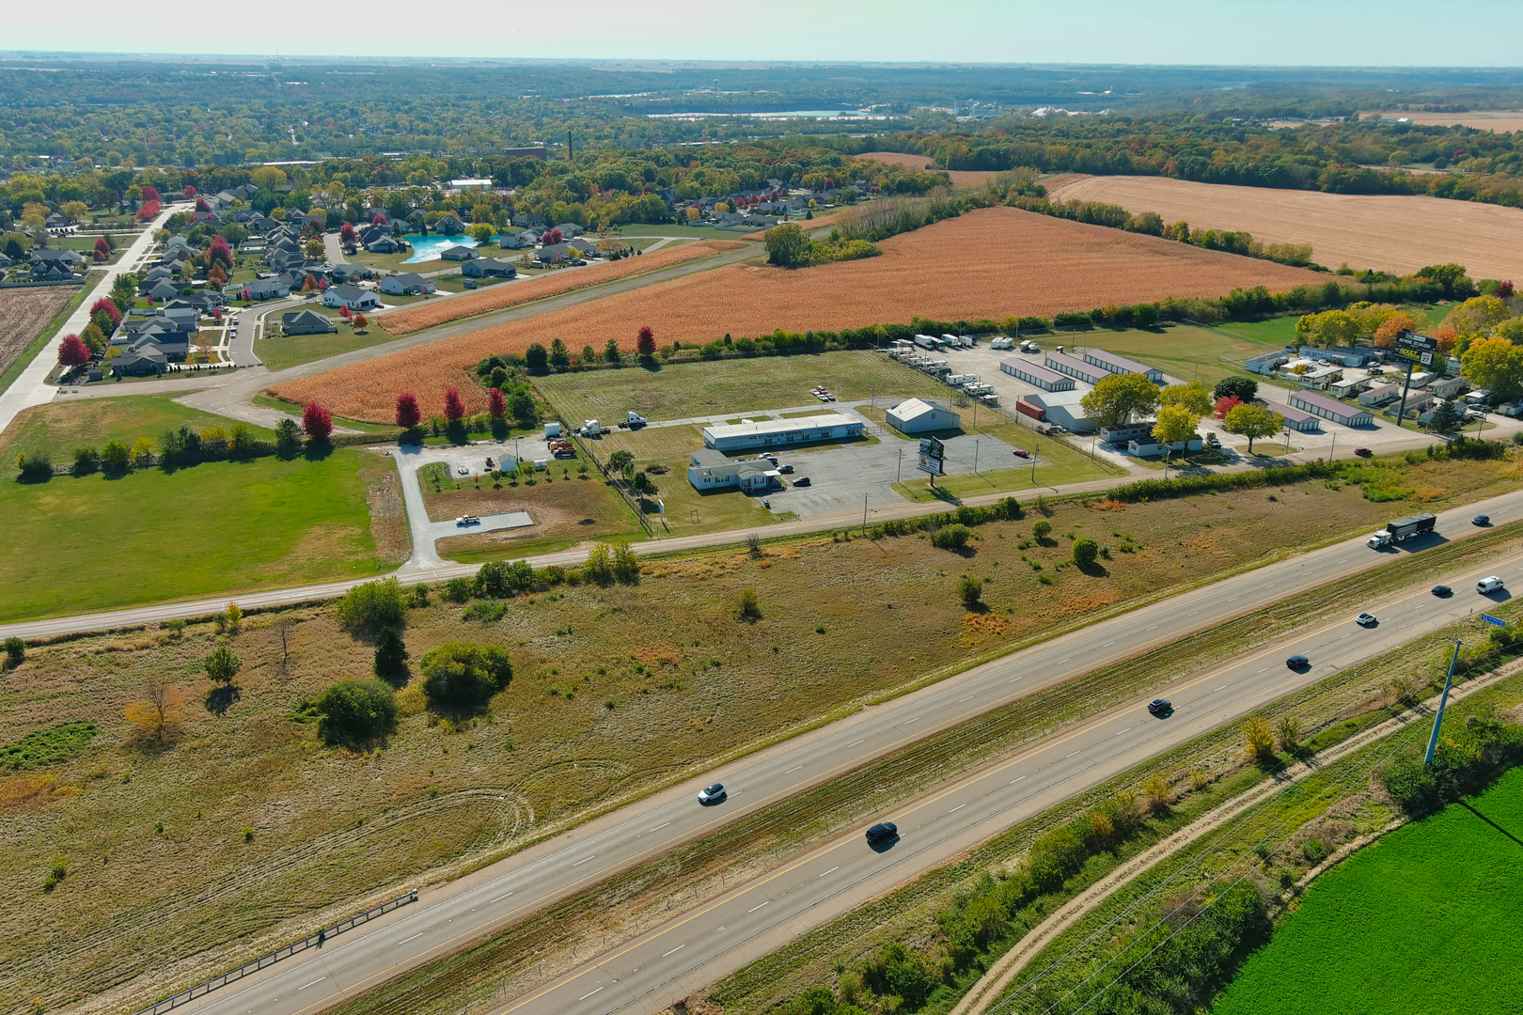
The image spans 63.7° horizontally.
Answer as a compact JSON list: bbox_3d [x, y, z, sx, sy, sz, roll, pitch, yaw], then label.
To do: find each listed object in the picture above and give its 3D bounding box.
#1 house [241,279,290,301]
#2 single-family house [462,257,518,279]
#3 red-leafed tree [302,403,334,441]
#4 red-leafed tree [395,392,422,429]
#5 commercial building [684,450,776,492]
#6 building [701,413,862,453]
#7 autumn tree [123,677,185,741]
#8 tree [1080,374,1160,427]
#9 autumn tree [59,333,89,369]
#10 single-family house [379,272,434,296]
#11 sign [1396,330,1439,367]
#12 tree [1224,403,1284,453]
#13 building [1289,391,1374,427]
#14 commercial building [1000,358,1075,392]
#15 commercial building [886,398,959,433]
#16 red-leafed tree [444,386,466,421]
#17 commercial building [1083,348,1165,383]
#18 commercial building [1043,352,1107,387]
[{"bbox_3d":[-213.845,-94.220,530.108,18.600,5.900,13.300,-10,23,-26],"label":"house"},{"bbox_3d":[-131.000,-115.290,591.300,22.500,6.200,15.500,12,23,29],"label":"single-family house"},{"bbox_3d":[-121.037,-23.422,334.527,8.400,10.966,8.400,1,20,0],"label":"red-leafed tree"},{"bbox_3d":[-99.850,-27.310,346.750,7.410,11.130,7.410,-5,21,-16],"label":"red-leafed tree"},{"bbox_3d":[-9.050,-10.020,311.570,20.700,4.800,23.300,-8,22,-22],"label":"commercial building"},{"bbox_3d":[6.268,-21.147,342.306,43.761,4.000,10.180,-7,22,-20],"label":"building"},{"bbox_3d":[-93.690,31.290,189.480,8.210,10.240,8.210,-10,23,-27],"label":"autumn tree"},{"bbox_3d":[102.820,-30.210,352.290,21.700,16.640,21.700,7,21,16],"label":"tree"},{"bbox_3d":[-230.390,-52.540,411.110,9.360,11.360,9.360,-11,23,-28],"label":"autumn tree"},{"bbox_3d":[-155.805,-98.668,543.316,17.934,6.300,17.869,17,26,37],"label":"single-family house"},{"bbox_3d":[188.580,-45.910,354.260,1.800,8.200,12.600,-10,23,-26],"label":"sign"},{"bbox_3d":[133.700,-21.370,333.630,15.380,13.590,15.380,9,22,21],"label":"tree"},{"bbox_3d":[173.075,-30.340,372.199,8.716,4.021,25.126,-5,21,-15],"label":"building"},{"bbox_3d":[91.920,-44.636,408.316,9.014,4.015,31.233,-7,22,-19],"label":"commercial building"},{"bbox_3d":[47.031,-27.046,355.719,17.687,6.613,12.517,-7,22,-19],"label":"commercial building"},{"bbox_3d":[-88.290,-29.480,352.990,6.280,11.100,6.280,-5,21,-14],"label":"red-leafed tree"},{"bbox_3d":[124.241,-48.858,420.581,8.325,4.100,30.890,-8,22,-22],"label":"commercial building"},{"bbox_3d":[108.990,-46.590,414.350,9.500,4.500,30.800,-7,21,-19],"label":"commercial building"}]

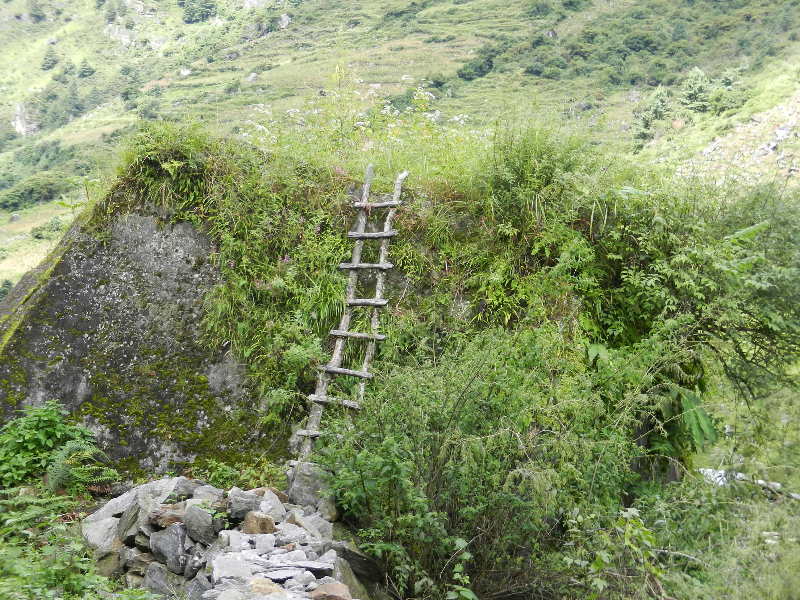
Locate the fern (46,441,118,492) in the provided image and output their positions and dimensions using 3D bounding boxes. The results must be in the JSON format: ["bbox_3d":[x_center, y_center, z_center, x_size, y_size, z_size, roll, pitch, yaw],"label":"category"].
[{"bbox_3d":[-2.554,1.335,12.600,0.590,0.410,0.520,0,1,0],"label":"fern"}]

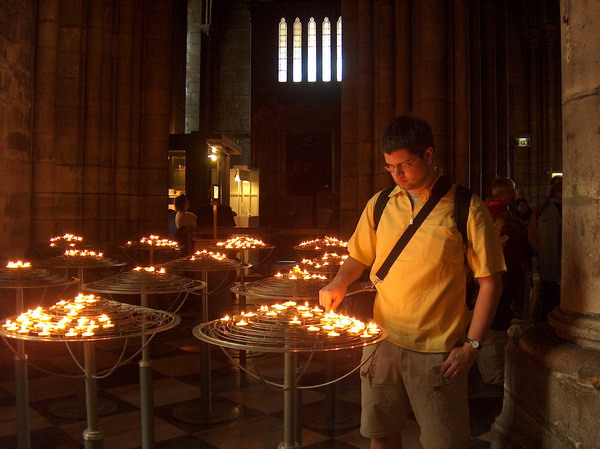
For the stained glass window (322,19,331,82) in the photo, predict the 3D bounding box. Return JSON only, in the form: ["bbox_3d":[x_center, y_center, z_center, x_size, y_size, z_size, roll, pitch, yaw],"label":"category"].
[{"bbox_3d":[1.115,-7.305,26.801,0.370,2.699,0.120,0,2,3],"label":"stained glass window"}]

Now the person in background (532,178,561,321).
[{"bbox_3d":[2.478,0.421,6.215,0.420,1.761,0.500,1,2,26],"label":"person in background"}]

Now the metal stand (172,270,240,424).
[{"bbox_3d":[-0.667,0.834,4.580,0.490,1.030,0.490,0,2,0],"label":"metal stand"}]

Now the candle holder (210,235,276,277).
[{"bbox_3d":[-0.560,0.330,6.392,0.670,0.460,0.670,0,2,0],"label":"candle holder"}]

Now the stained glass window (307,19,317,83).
[{"bbox_3d":[0.501,-7.305,26.801,0.370,2.699,0.120,0,2,3],"label":"stained glass window"}]

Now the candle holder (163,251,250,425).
[{"bbox_3d":[-0.667,0.767,4.578,0.670,1.164,0.670,0,2,0],"label":"candle holder"}]

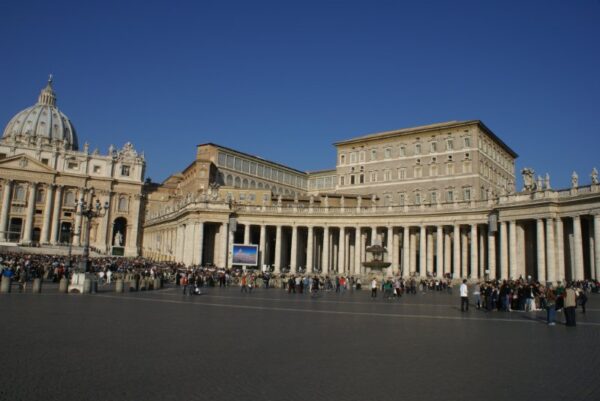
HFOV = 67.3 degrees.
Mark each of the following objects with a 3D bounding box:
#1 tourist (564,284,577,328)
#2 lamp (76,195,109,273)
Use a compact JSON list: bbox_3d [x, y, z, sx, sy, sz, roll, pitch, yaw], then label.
[{"bbox_3d":[11.261,4.363,18.747,0.500,1.700,0.360,-1,-10,16],"label":"tourist"},{"bbox_3d":[-15.573,2.239,33.267,2.500,6.400,2.500,6,-10,-25],"label":"lamp"}]

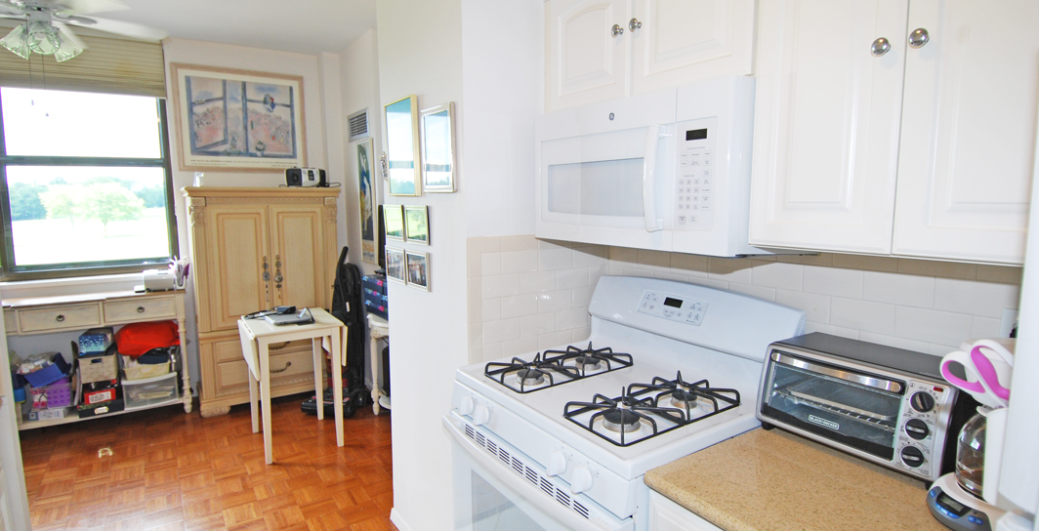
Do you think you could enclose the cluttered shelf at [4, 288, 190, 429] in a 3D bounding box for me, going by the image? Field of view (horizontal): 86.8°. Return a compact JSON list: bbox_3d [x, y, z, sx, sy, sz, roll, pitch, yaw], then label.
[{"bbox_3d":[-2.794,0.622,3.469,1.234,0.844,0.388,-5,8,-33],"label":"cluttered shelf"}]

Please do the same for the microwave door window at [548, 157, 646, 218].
[{"bbox_3d":[0.215,-0.226,1.610,0.022,0.153,0.410,-6,9,-34],"label":"microwave door window"}]

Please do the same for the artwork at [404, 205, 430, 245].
[{"bbox_3d":[-0.383,-0.150,2.029,0.016,0.142,0.187,-5,8,-33],"label":"artwork"}]

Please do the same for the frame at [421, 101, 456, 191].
[{"bbox_3d":[-0.273,-0.382,1.826,0.024,0.277,0.210,-5,8,-33],"label":"frame"}]

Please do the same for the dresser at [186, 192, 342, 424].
[{"bbox_3d":[-1.833,0.206,4.018,0.984,1.522,0.505,-5,8,-33],"label":"dresser"}]

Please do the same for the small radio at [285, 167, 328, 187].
[{"bbox_3d":[-1.571,-0.643,4.053,0.260,0.135,0.160,-7,10,-43],"label":"small radio"}]

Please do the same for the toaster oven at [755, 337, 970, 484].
[{"bbox_3d":[0.771,0.294,1.228,0.235,0.223,0.377,-5,8,-33],"label":"toaster oven"}]

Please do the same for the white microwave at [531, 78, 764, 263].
[{"bbox_3d":[0.402,-0.273,1.618,0.369,0.411,0.772,-5,8,-33],"label":"white microwave"}]

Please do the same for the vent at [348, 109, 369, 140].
[{"bbox_3d":[-1.178,-1.010,3.971,0.022,0.187,0.479,-5,8,-33],"label":"vent"}]

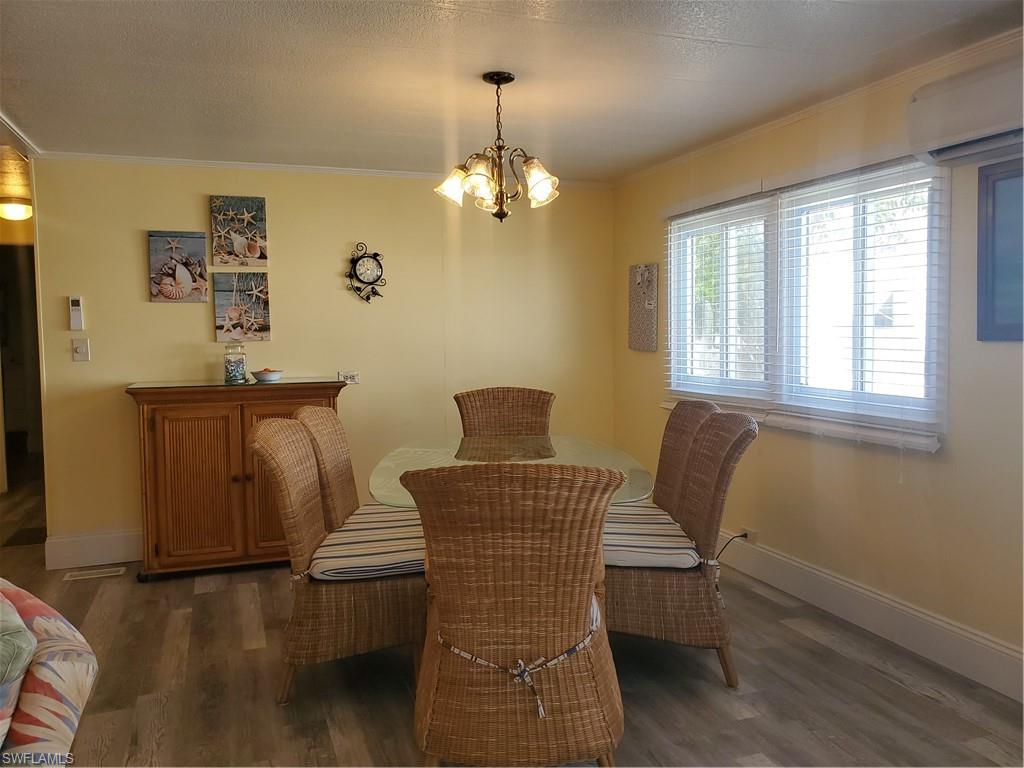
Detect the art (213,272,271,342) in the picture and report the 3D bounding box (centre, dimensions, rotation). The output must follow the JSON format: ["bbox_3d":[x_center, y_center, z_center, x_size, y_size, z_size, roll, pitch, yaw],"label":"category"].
[{"bbox_3d":[-1.590,-0.452,4.549,0.303,0.403,0.030,-1,3,-16],"label":"art"}]

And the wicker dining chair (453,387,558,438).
[{"bbox_3d":[-0.020,0.533,4.239,0.600,0.990,0.640,-1,3,-3],"label":"wicker dining chair"}]

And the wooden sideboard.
[{"bbox_3d":[-1.512,0.515,4.372,1.120,1.040,0.475,-1,3,-16],"label":"wooden sideboard"}]

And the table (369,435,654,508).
[{"bbox_3d":[-0.011,0.710,3.182,1.065,0.757,1.820,-1,3,-3],"label":"table"}]

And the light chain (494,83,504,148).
[{"bbox_3d":[-0.046,-0.999,2.866,0.030,0.226,0.030,0,4,0],"label":"light chain"}]

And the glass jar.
[{"bbox_3d":[-1.537,-0.109,4.262,0.108,0.211,0.108,-1,3,-16],"label":"glass jar"}]

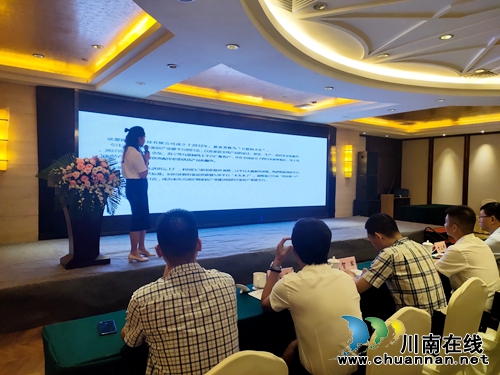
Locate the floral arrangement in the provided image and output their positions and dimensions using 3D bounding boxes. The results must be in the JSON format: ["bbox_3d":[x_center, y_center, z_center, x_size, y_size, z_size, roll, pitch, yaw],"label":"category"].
[{"bbox_3d":[-1.935,-0.010,3.780,0.860,0.690,0.520,0,2,-34],"label":"floral arrangement"}]

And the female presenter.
[{"bbox_3d":[-1.385,0.070,4.140,0.400,1.660,0.470,0,2,-31],"label":"female presenter"}]

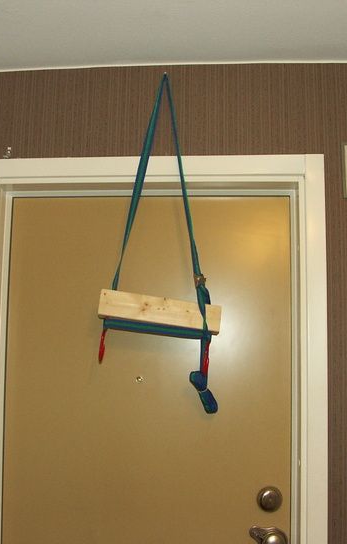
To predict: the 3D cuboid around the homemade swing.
[{"bbox_3d":[-0.038,-0.095,1.613,0.338,0.949,0.085,0,-6,5],"label":"homemade swing"}]

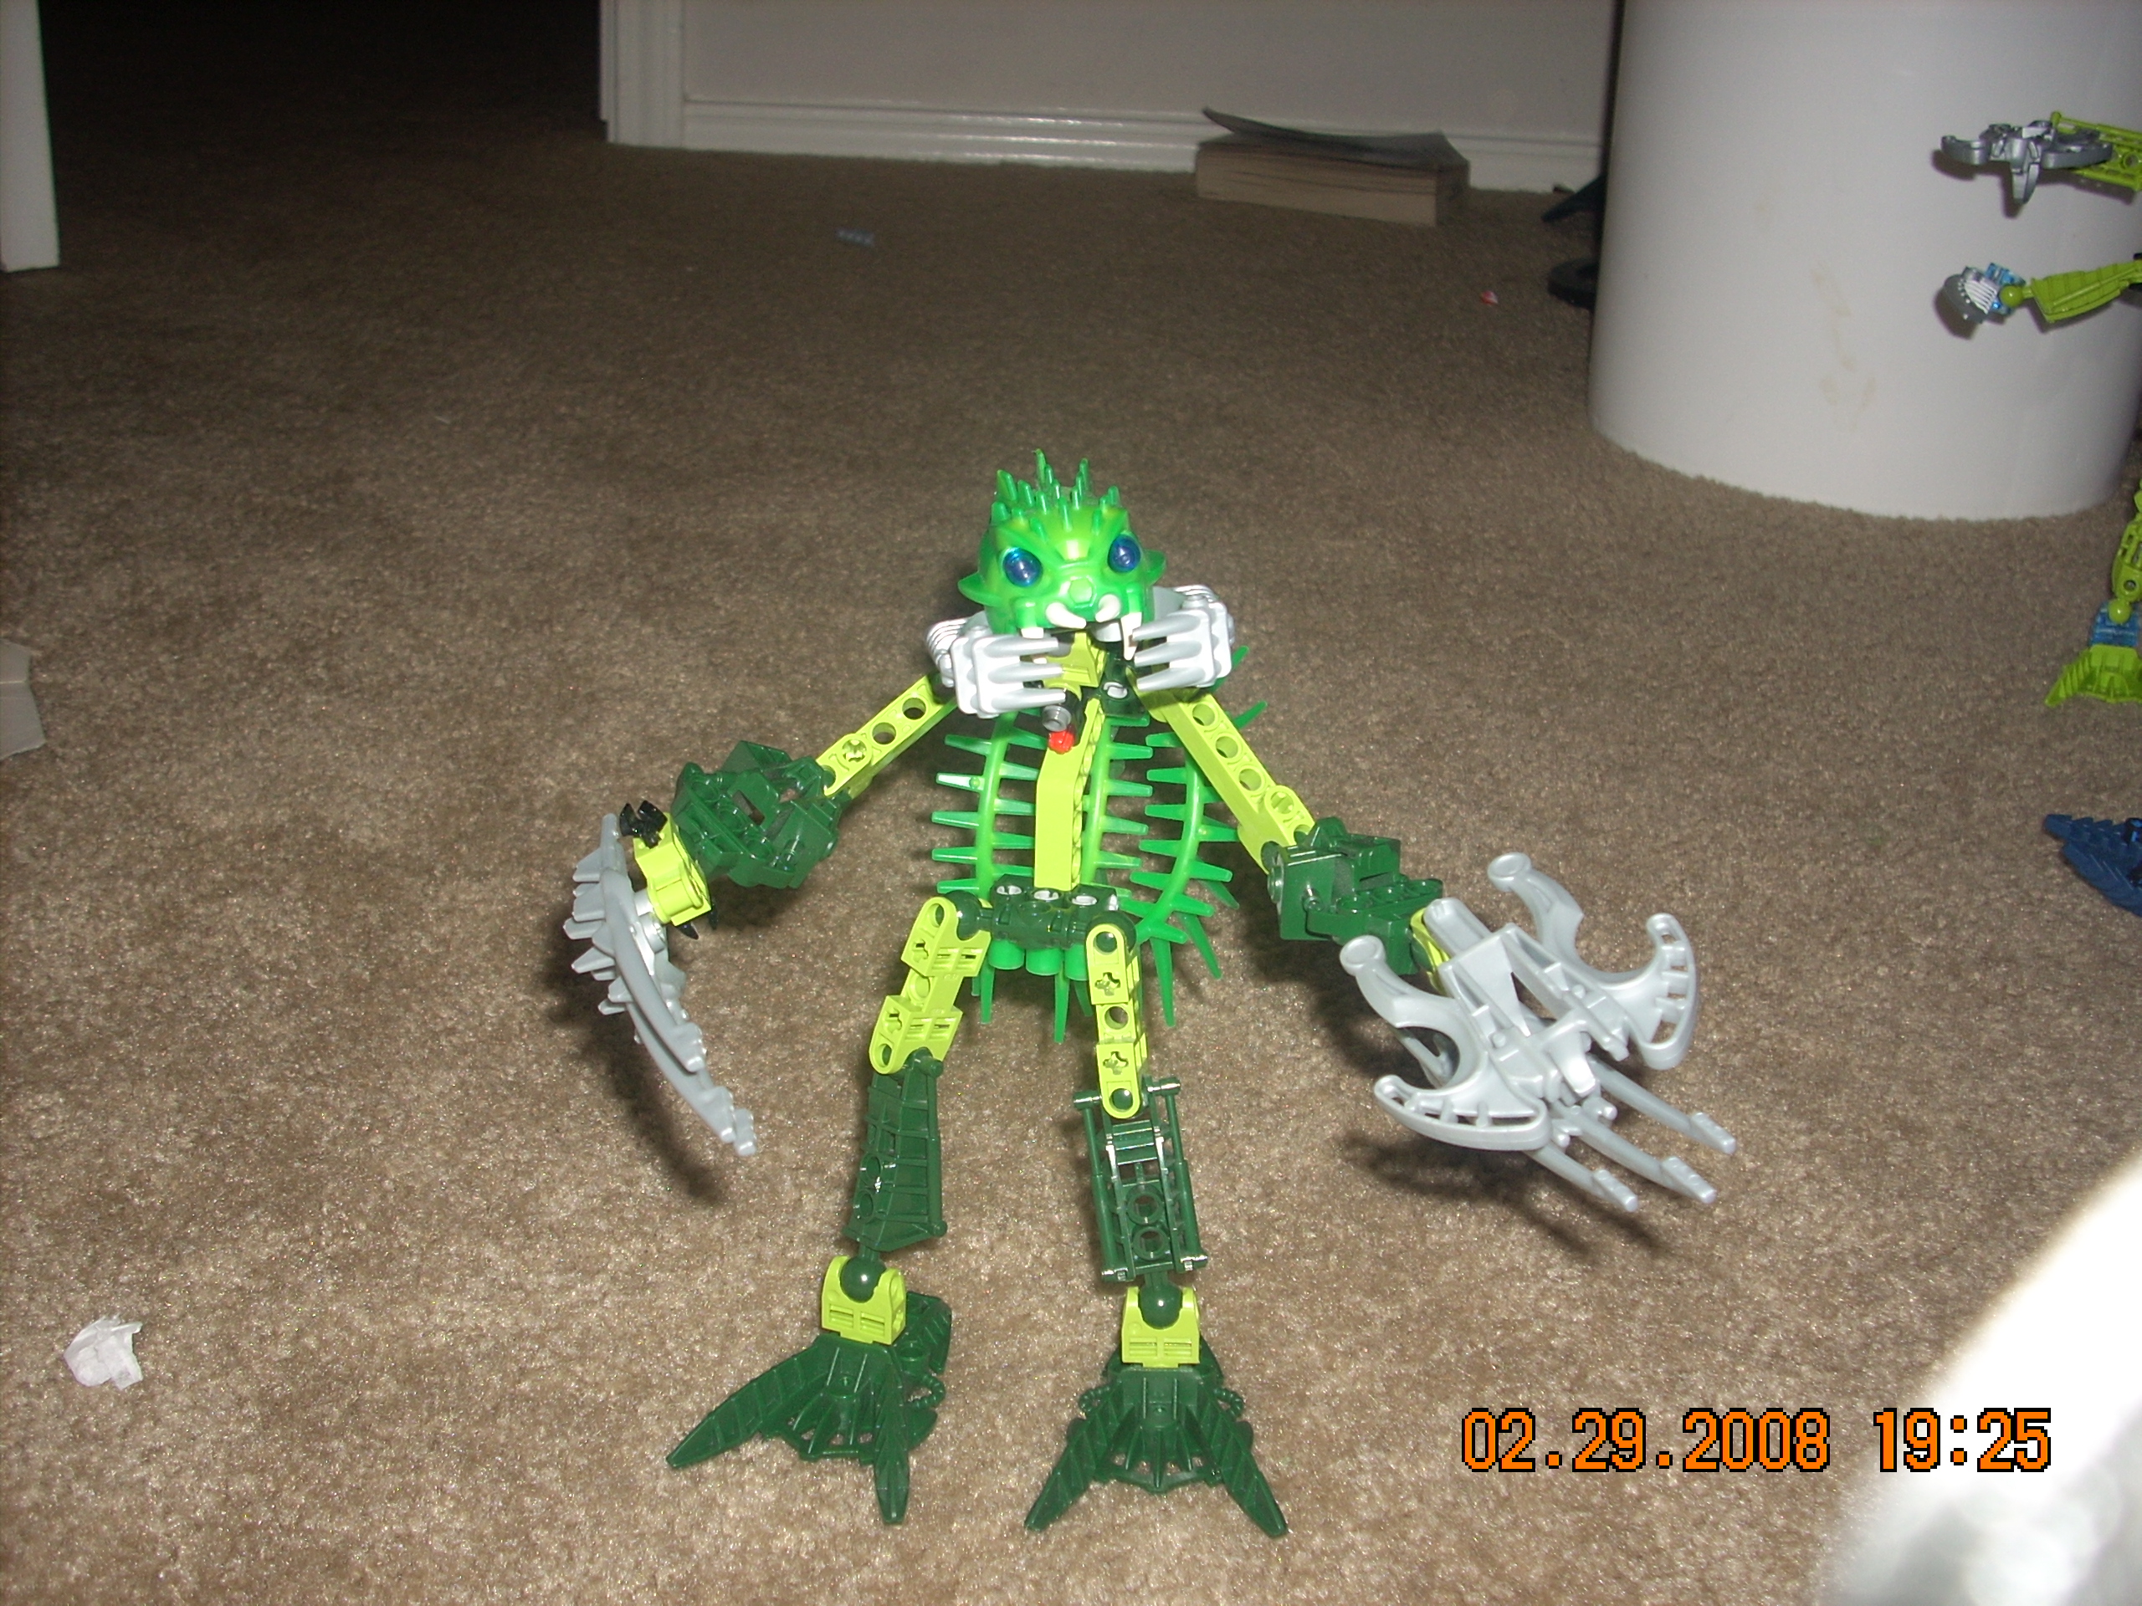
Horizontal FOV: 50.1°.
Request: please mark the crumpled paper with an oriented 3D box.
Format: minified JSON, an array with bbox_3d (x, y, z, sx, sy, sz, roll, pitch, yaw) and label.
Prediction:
[{"bbox_3d":[-0.196,0.111,0.464,0.016,0.009,0.013,-7,24,-24],"label":"crumpled paper"}]

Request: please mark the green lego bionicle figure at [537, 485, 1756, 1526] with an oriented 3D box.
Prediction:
[{"bbox_3d":[0.018,0.031,0.446,0.211,0.193,0.116,6,22,6],"label":"green lego bionicle figure"}]

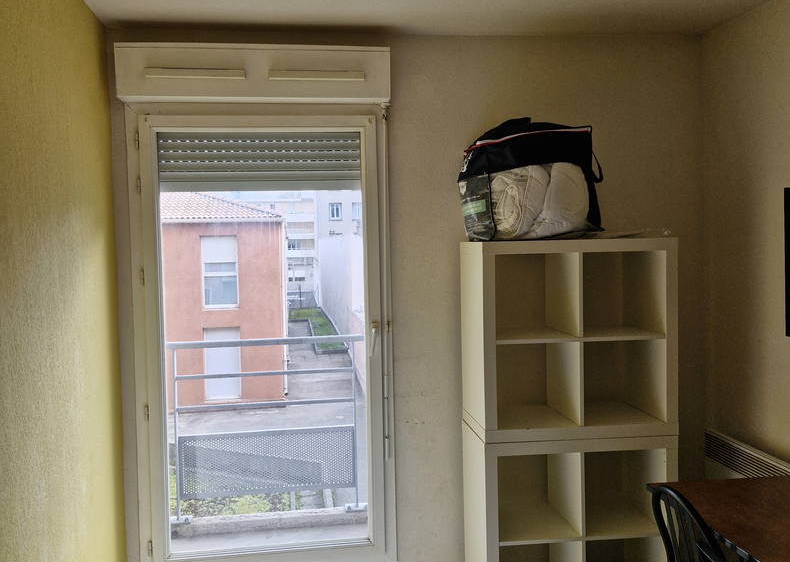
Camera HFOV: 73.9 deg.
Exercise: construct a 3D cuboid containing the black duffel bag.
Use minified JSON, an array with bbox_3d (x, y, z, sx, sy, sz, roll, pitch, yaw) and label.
[{"bbox_3d":[0.566,-0.403,2.233,0.490,0.480,0.300,-2,2,-15],"label":"black duffel bag"}]

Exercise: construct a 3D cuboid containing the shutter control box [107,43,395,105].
[{"bbox_3d":[-0.590,-0.884,2.262,1.135,0.217,0.110,-1,2,-5],"label":"shutter control box"}]

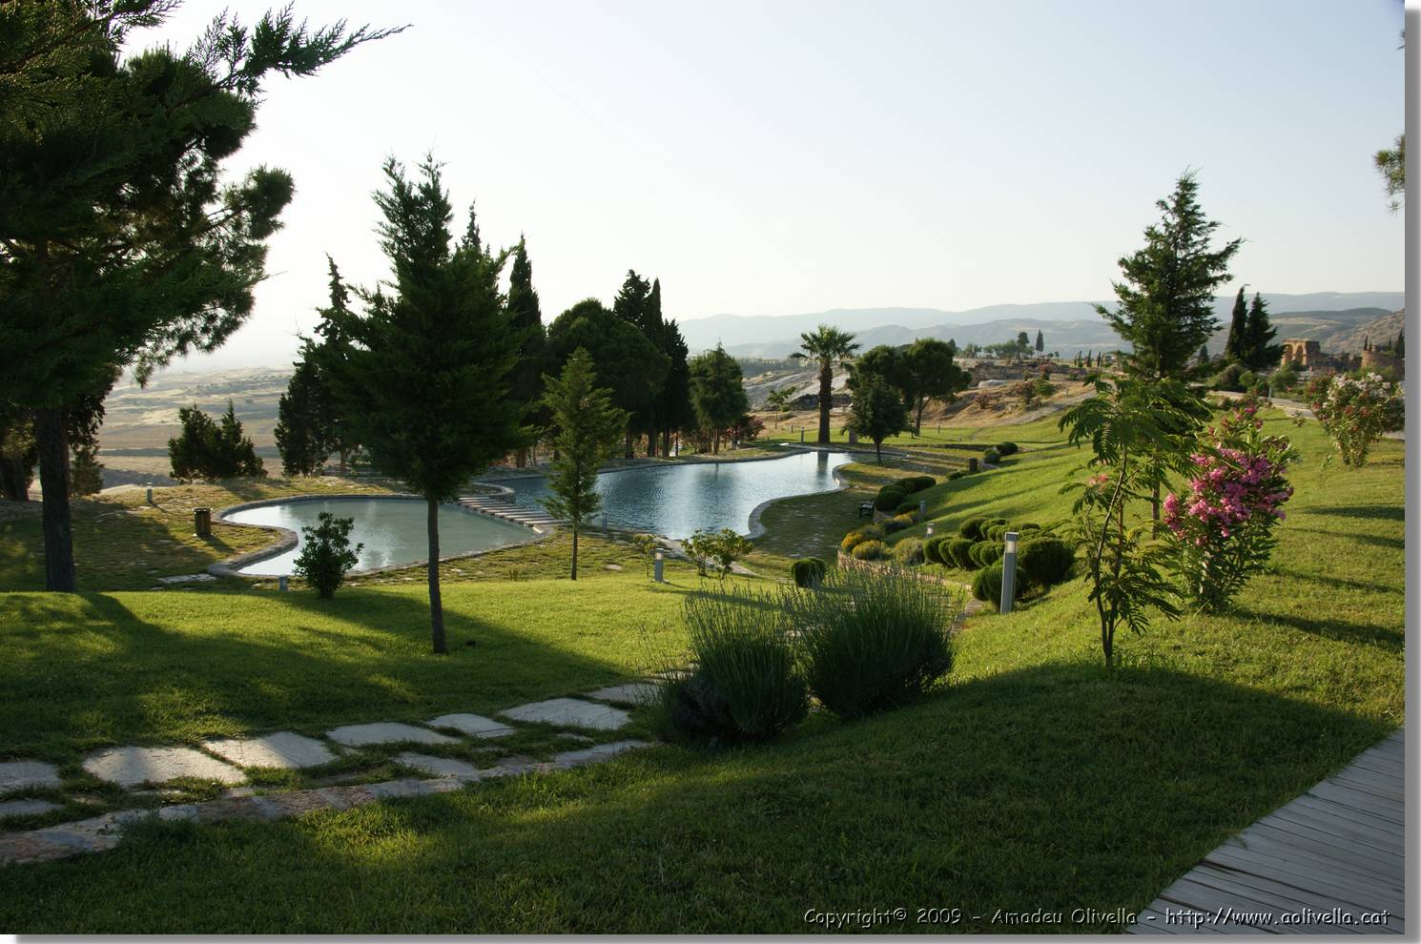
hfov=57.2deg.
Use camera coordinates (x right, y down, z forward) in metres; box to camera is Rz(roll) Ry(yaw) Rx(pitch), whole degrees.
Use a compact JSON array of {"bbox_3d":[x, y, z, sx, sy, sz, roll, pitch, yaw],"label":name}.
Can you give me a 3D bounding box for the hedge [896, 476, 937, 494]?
[{"bbox_3d":[7.561,0.506,48.000,1.481,0.673,1.259,0,6,0],"label":"hedge"}]

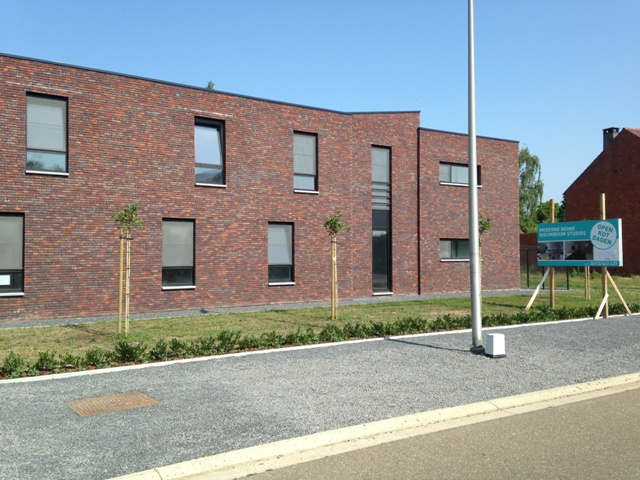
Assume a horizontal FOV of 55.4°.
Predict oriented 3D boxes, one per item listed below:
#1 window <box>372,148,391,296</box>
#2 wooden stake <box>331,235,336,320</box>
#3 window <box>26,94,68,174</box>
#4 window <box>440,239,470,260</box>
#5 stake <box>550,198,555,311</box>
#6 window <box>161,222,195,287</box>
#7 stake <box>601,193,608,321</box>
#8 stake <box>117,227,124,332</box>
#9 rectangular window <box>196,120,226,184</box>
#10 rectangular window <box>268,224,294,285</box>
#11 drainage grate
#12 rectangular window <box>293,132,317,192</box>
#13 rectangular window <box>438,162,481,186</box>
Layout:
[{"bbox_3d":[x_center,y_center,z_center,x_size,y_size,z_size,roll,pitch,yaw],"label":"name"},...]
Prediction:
[{"bbox_3d":[2.287,-0.748,22.632,0.934,5.470,0.140,1,-1,-34],"label":"window"},{"bbox_3d":[0.329,0.923,15.047,0.070,2.119,0.070,0,-1,0],"label":"wooden stake"},{"bbox_3d":[-6.873,-2.642,15.380,0.988,2.017,0.150,1,-1,-37],"label":"window"},{"bbox_3d":[5.649,0.411,24.482,2.268,0.880,0.150,1,-1,-31],"label":"window"},{"bbox_3d":[5.795,0.396,15.175,0.078,2.820,0.078,1,-1,-36],"label":"stake"},{"bbox_3d":[-4.014,0.374,17.357,0.995,1.932,0.140,1,-1,-37],"label":"window"},{"bbox_3d":[7.251,0.410,15.535,0.085,3.169,0.085,1,-2,-33],"label":"stake"},{"bbox_3d":[-4.148,0.853,12.723,0.065,2.174,0.065,1,-2,0],"label":"stake"},{"bbox_3d":[-3.243,-2.590,17.995,0.987,1.952,0.140,1,-1,-37],"label":"rectangular window"},{"bbox_3d":[-1.240,0.413,19.467,0.983,1.945,0.140,1,-1,-37],"label":"rectangular window"},{"bbox_3d":[-2.314,1.836,6.794,0.870,0.040,0.700,1,-1,-37],"label":"drainage grate"},{"bbox_3d":[-0.473,-2.550,20.101,0.971,1.957,0.140,1,-1,-37],"label":"rectangular window"},{"bbox_3d":[5.649,-2.591,24.545,2.257,0.895,0.150,1,-1,-31],"label":"rectangular window"}]

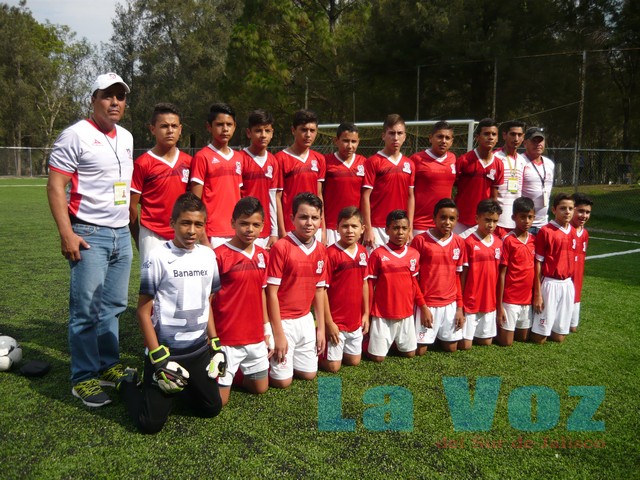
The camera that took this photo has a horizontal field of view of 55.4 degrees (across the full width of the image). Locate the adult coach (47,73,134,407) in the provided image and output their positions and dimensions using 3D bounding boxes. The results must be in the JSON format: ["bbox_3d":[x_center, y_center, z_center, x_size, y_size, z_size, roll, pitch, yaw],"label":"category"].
[{"bbox_3d":[-1.239,0.008,3.309,0.360,1.710,0.520,7,10,43],"label":"adult coach"}]

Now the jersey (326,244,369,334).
[{"bbox_3d":[0.161,0.299,3.842,0.350,0.560,0.220,-4,9,-30],"label":"jersey"}]

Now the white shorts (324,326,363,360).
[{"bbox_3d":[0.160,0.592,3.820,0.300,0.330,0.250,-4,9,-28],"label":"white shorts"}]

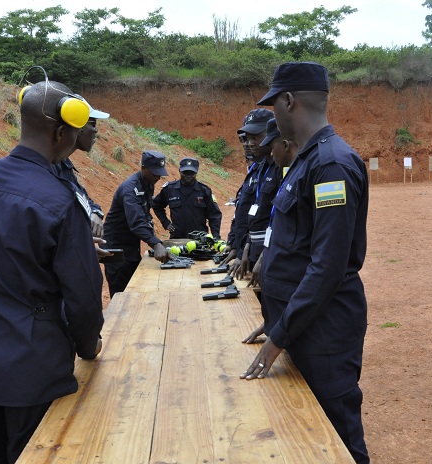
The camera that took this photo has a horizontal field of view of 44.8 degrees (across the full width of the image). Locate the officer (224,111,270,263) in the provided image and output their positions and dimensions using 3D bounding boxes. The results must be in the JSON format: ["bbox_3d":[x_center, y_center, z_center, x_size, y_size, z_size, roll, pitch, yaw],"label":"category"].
[{"bbox_3d":[0.258,0.057,3.602,0.400,1.750,0.500,-6,8,-36],"label":"officer"}]

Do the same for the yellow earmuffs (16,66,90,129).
[{"bbox_3d":[-0.502,-0.419,1.620,0.205,0.200,0.120,12,23,33],"label":"yellow earmuffs"}]

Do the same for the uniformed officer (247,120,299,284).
[{"bbox_3d":[0.363,0.217,2.948,0.430,1.680,0.520,-3,7,-22],"label":"uniformed officer"}]

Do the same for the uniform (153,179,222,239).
[{"bbox_3d":[-0.268,0.111,4.921,0.600,1.220,0.360,-1,7,-1],"label":"uniform"}]

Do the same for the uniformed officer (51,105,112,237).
[{"bbox_3d":[-0.612,0.288,2.219,0.420,1.700,0.500,-3,7,-17],"label":"uniformed officer"}]

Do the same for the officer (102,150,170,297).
[{"bbox_3d":[-0.583,0.181,3.840,0.560,1.540,0.500,2,7,20],"label":"officer"}]

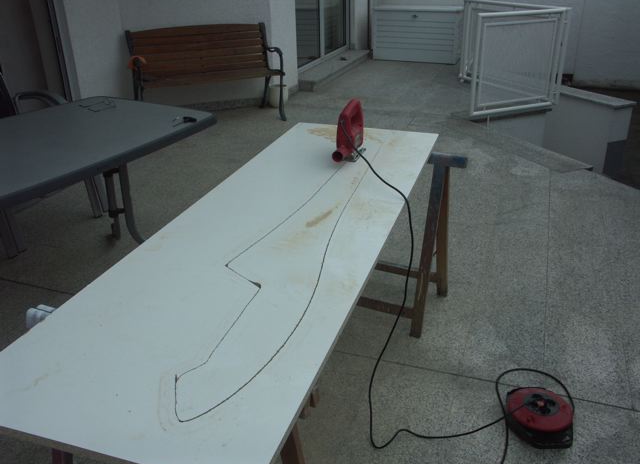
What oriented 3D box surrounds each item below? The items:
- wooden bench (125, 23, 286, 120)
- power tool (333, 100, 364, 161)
[{"bbox_3d":[-0.982,-1.372,5.246,1.240,0.795,0.570,-12,28,-21],"label":"wooden bench"},{"bbox_3d":[0.117,-0.374,2.158,0.080,0.197,0.190,8,27,17],"label":"power tool"}]

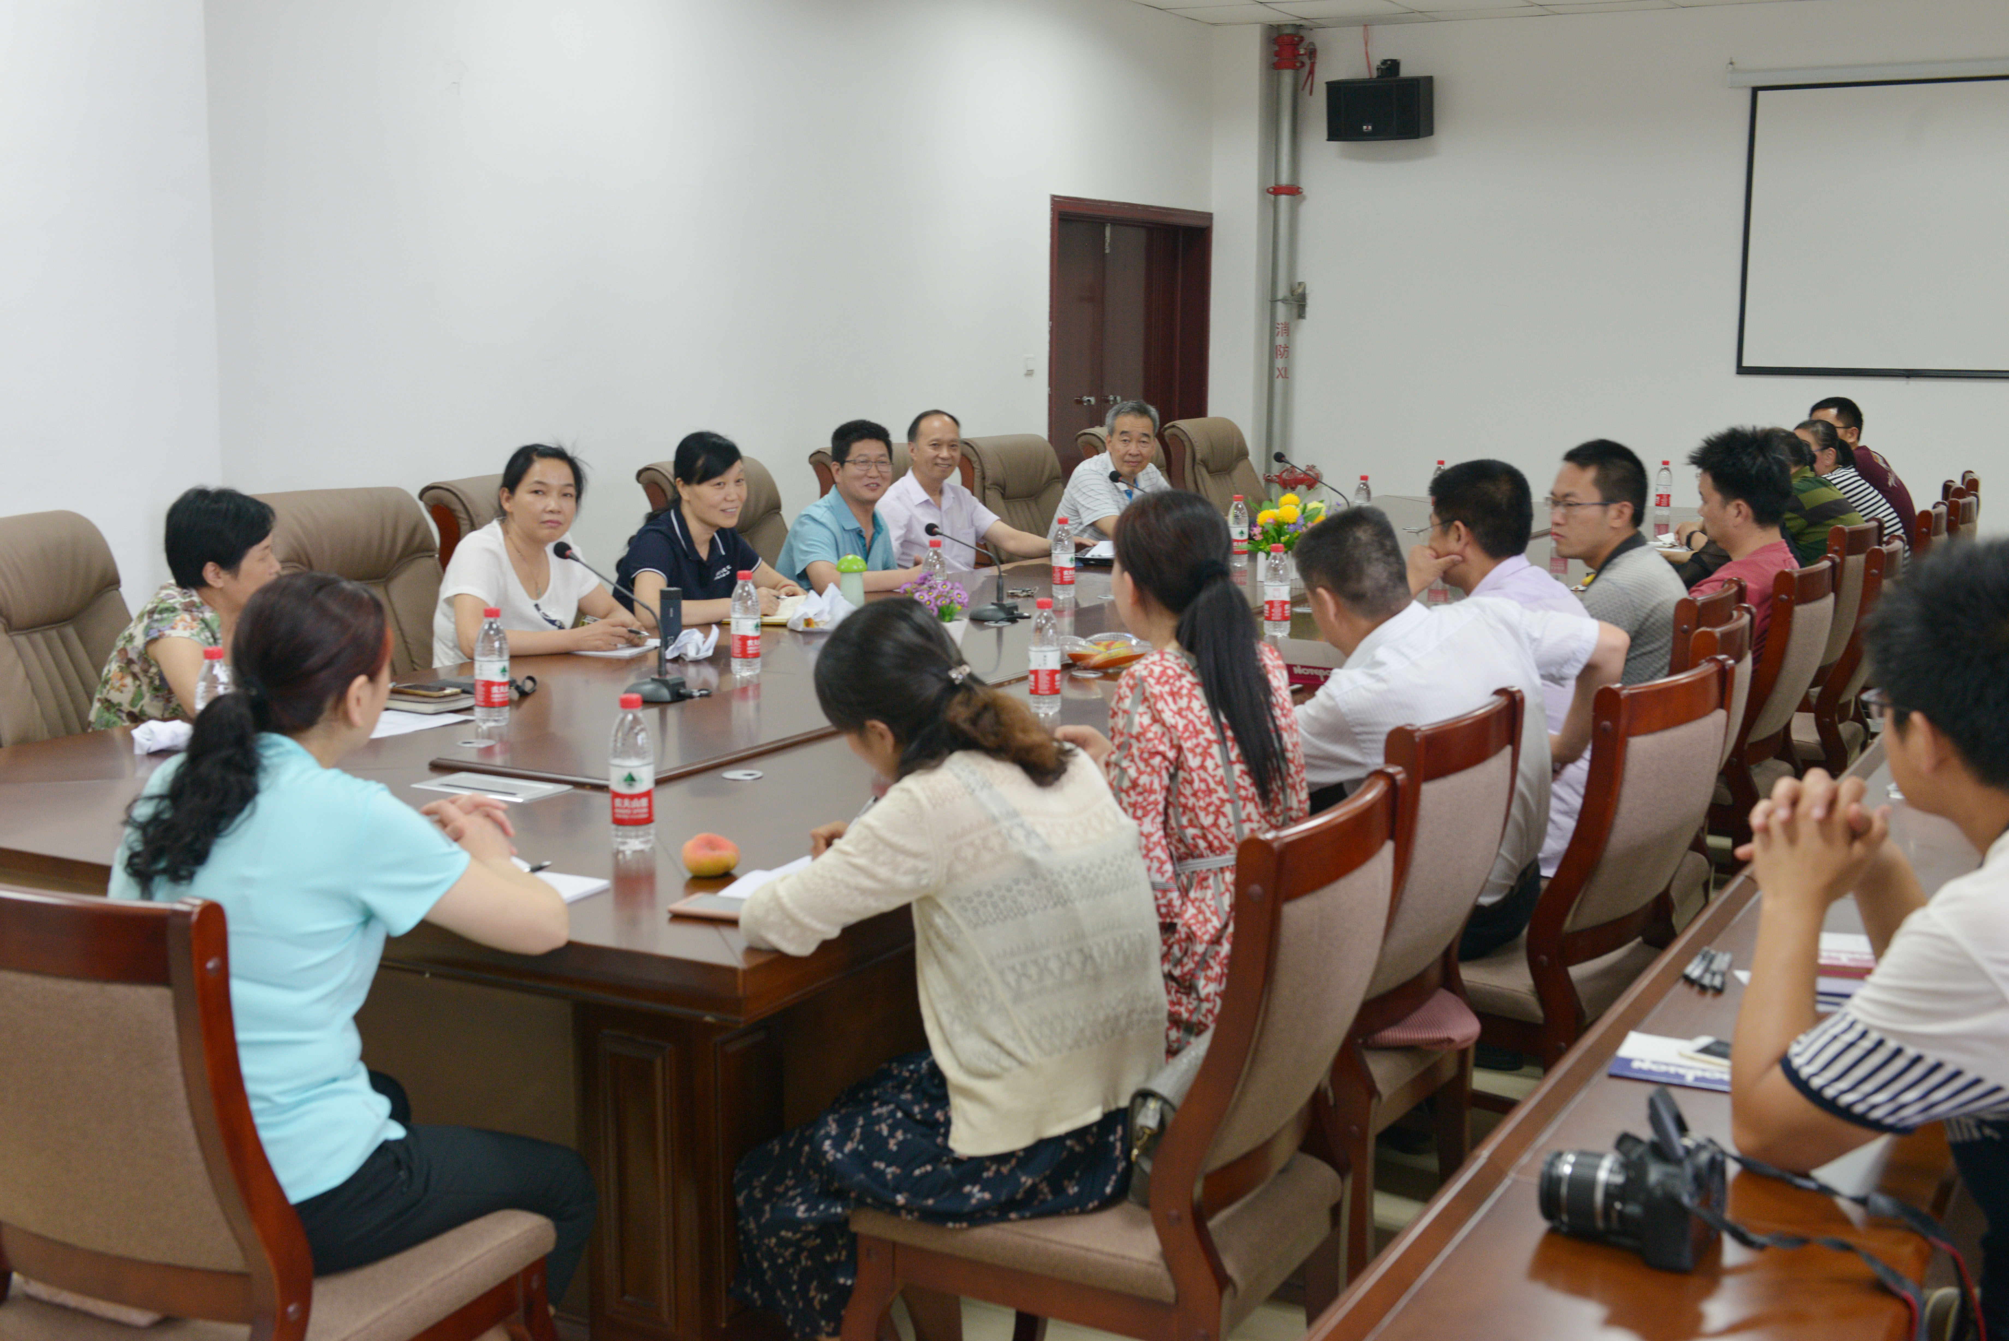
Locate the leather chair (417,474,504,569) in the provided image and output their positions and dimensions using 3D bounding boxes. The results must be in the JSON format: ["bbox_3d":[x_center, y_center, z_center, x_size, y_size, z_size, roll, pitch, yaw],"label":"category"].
[{"bbox_3d":[-1.153,0.028,6.282,0.740,1.140,0.630,2,8,11],"label":"leather chair"}]

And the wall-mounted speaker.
[{"bbox_3d":[1.924,-2.858,11.401,0.490,0.295,0.270,4,18,24],"label":"wall-mounted speaker"}]

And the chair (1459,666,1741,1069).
[{"bbox_3d":[0.893,0.469,3.866,0.580,0.980,0.490,7,11,40],"label":"chair"}]

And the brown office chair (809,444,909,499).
[{"bbox_3d":[-0.222,-0.211,7.753,0.720,1.100,0.660,5,10,28],"label":"brown office chair"}]

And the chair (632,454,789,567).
[{"bbox_3d":[-0.663,-0.066,6.793,0.720,1.120,0.660,5,10,28],"label":"chair"}]

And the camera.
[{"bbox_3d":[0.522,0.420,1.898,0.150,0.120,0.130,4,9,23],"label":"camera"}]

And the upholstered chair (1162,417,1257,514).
[{"bbox_3d":[1.141,-0.549,10.045,0.720,1.120,0.660,6,10,31],"label":"upholstered chair"}]

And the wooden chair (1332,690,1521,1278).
[{"bbox_3d":[0.460,0.525,3.474,0.580,0.980,0.490,5,10,32],"label":"wooden chair"}]

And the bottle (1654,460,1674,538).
[{"bbox_3d":[2.897,-0.795,9.783,0.066,0.233,0.066,5,9,29],"label":"bottle"}]

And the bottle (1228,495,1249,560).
[{"bbox_3d":[0.808,-0.482,7.673,0.066,0.233,0.066,0,8,0],"label":"bottle"}]

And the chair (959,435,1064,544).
[{"bbox_3d":[0.261,-0.313,8.458,0.720,1.120,0.660,6,10,30],"label":"chair"}]

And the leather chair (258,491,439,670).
[{"bbox_3d":[-1.436,0.130,5.575,0.750,1.140,0.640,5,9,29],"label":"leather chair"}]

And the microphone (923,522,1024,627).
[{"bbox_3d":[-0.068,-0.274,6.141,0.310,0.260,0.100,5,9,29],"label":"microphone"}]

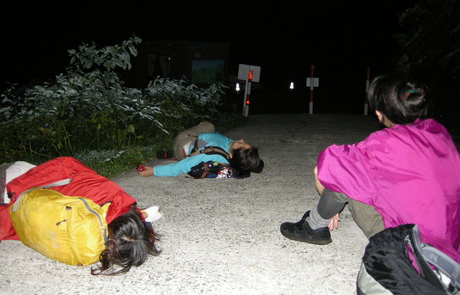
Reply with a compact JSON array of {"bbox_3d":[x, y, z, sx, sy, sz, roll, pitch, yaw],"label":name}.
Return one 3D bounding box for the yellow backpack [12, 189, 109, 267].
[{"bbox_3d":[-0.762,0.350,2.150,0.450,0.310,0.220,9,-20,32],"label":"yellow backpack"}]

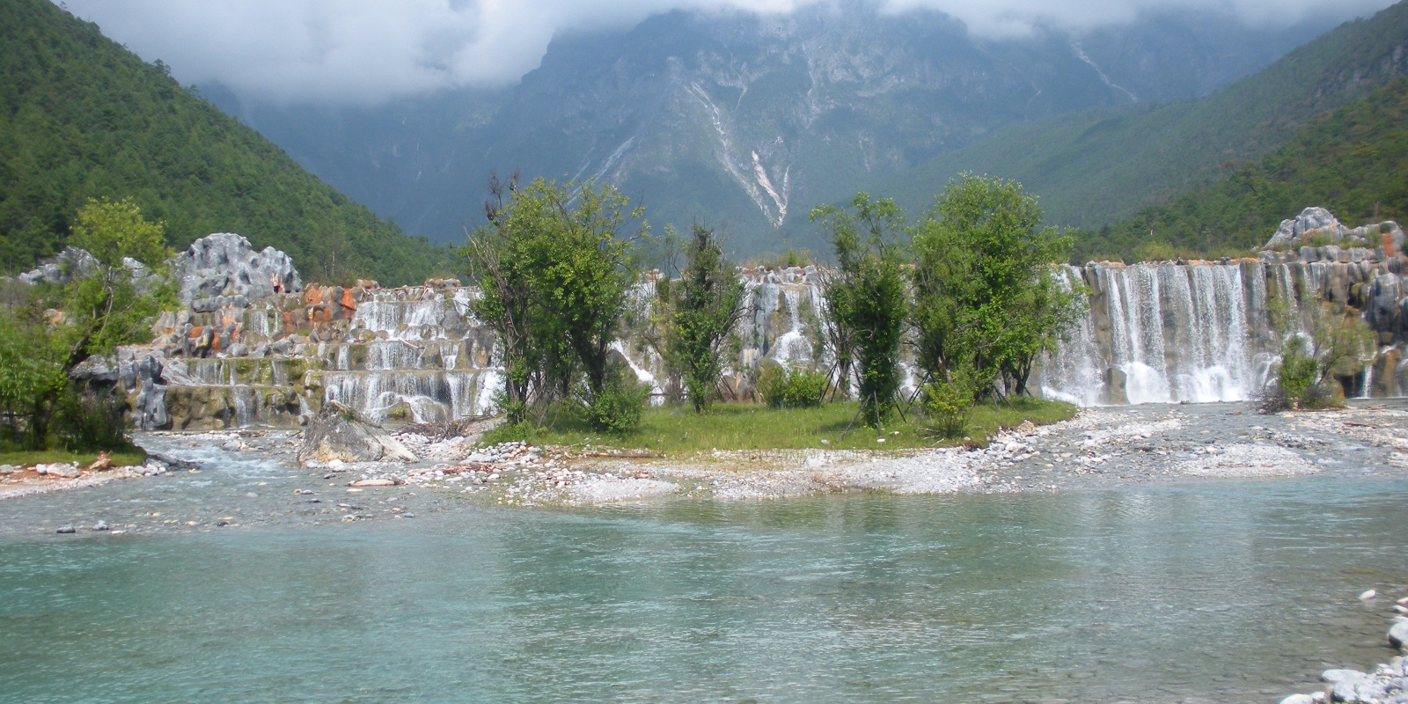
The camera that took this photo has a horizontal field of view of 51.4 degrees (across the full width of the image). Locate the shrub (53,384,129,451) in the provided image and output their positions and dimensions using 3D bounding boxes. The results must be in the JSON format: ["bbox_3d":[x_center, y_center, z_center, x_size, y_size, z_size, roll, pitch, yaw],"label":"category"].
[{"bbox_3d":[-12.739,1.375,30.500,1.630,1.400,1.550,0,1,0],"label":"shrub"}]

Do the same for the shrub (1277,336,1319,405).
[{"bbox_3d":[18.782,0.609,46.300,1.360,2.230,1.290,0,1,0],"label":"shrub"}]

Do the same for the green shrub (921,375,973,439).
[{"bbox_3d":[5.445,1.232,32.800,1.160,1.450,1.100,0,1,0],"label":"green shrub"}]

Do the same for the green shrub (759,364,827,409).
[{"bbox_3d":[2.769,1.094,45.500,2.150,1.400,2.050,0,1,0],"label":"green shrub"}]

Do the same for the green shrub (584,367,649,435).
[{"bbox_3d":[-2.018,1.137,34.000,1.510,1.580,1.430,0,1,0],"label":"green shrub"}]

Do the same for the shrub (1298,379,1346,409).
[{"bbox_3d":[19.437,1.330,46.000,1.520,0.970,1.440,0,1,0],"label":"shrub"}]

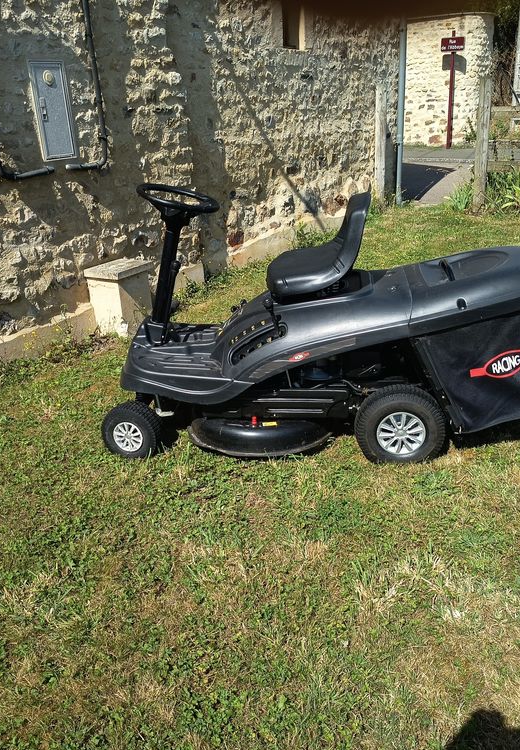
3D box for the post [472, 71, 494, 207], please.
[{"bbox_3d":[2.392,-2.488,7.457,0.125,1.380,0.120,10,26,30],"label":"post"}]

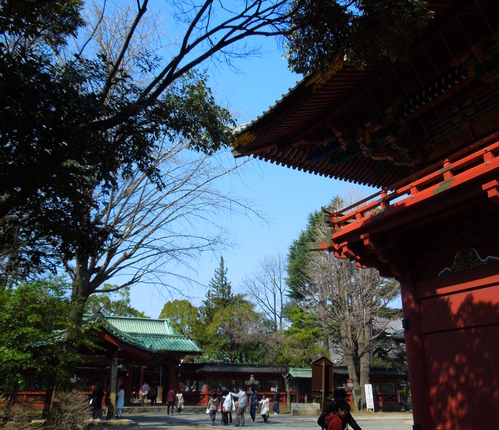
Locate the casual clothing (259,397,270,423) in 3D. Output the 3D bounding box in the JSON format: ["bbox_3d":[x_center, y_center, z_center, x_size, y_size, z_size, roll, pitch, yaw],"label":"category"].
[{"bbox_3d":[0.761,9.877,24.397,0.520,1.200,0.450,5,-20,-11],"label":"casual clothing"}]

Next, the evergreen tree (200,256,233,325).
[{"bbox_3d":[-3.903,13.266,56.873,4.400,17.235,4.400,1,-20,0],"label":"evergreen tree"}]

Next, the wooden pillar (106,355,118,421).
[{"bbox_3d":[-7.408,9.328,26.000,0.360,3.350,0.360,0,-20,0],"label":"wooden pillar"}]

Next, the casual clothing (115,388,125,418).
[{"bbox_3d":[-7.046,10.196,26.060,0.420,1.488,0.450,-6,-21,16],"label":"casual clothing"}]

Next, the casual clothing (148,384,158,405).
[{"bbox_3d":[-7.477,13.994,37.446,0.520,1.494,0.360,3,-20,-5],"label":"casual clothing"}]

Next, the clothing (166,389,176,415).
[{"bbox_3d":[-5.032,12.064,31.100,0.540,1.570,0.380,4,-20,-11],"label":"clothing"}]

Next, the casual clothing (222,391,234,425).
[{"bbox_3d":[-1.021,9.438,23.379,0.550,1.376,0.400,5,-20,-11],"label":"casual clothing"}]

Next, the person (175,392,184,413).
[{"bbox_3d":[-4.652,12.460,32.183,0.520,1.530,0.420,2,-20,-7],"label":"person"}]

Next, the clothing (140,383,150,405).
[{"bbox_3d":[-7.398,12.697,34.200,0.550,1.500,0.380,3,-20,-8],"label":"clothing"}]

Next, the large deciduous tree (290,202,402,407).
[{"bbox_3d":[7.364,6.491,36.500,8.200,15.600,7.200,0,-20,0],"label":"large deciduous tree"}]

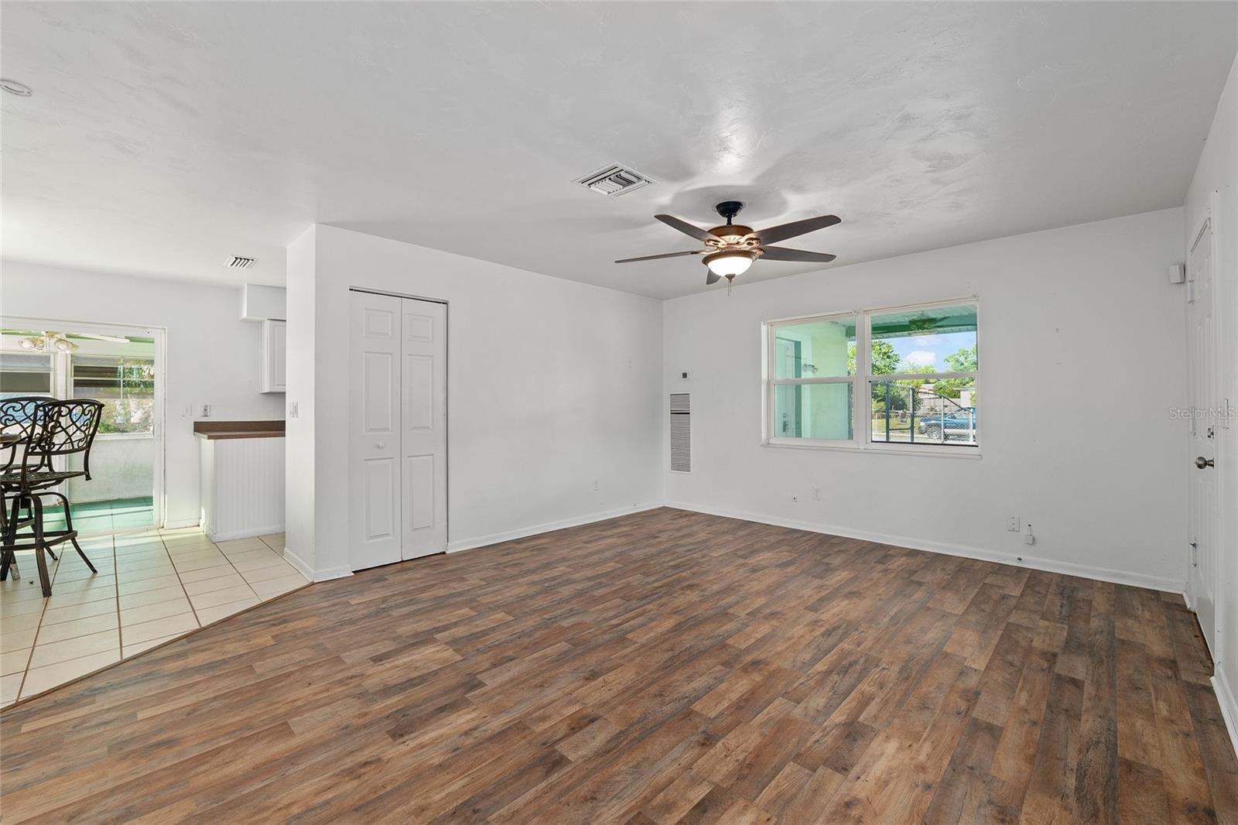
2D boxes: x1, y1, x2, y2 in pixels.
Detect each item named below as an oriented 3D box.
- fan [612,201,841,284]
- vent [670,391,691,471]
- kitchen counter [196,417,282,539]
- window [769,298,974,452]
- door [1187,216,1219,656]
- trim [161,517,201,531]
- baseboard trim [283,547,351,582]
[{"bbox_3d":[0.685,-1.035,2.960,1.350,0.500,1.290,0,0,3],"label":"fan"},{"bbox_3d":[0.698,0.229,5.505,0.285,0.905,0.020,0,1,42],"label":"vent"},{"bbox_3d":[-3.520,0.670,4.690,0.740,0.890,0.700,0,1,44],"label":"kitchen counter"},{"bbox_3d":[2.120,-0.291,4.275,1.720,1.210,0.100,0,1,42],"label":"window"},{"bbox_3d":[3.030,0.135,2.470,0.870,2.030,0.045,0,1,-44],"label":"door"},{"bbox_3d":[-4.240,1.080,4.700,0.280,0.085,0.016,0,1,-44],"label":"trim"},{"bbox_3d":[-2.256,1.105,3.612,0.270,0.077,0.840,0,1,-43],"label":"baseboard trim"}]

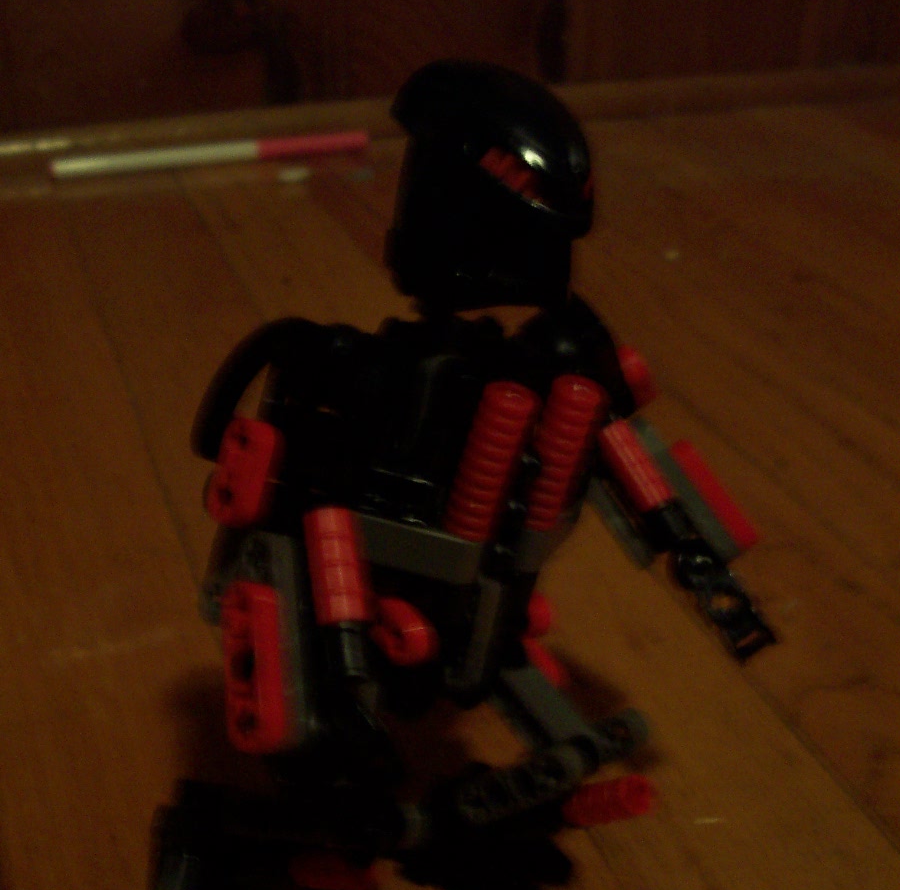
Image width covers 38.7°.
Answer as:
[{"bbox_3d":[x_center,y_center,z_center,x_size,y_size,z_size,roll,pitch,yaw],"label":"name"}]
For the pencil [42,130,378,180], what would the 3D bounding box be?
[{"bbox_3d":[-0.112,-0.138,0.607,0.148,0.009,0.009,-8,31,-12],"label":"pencil"}]

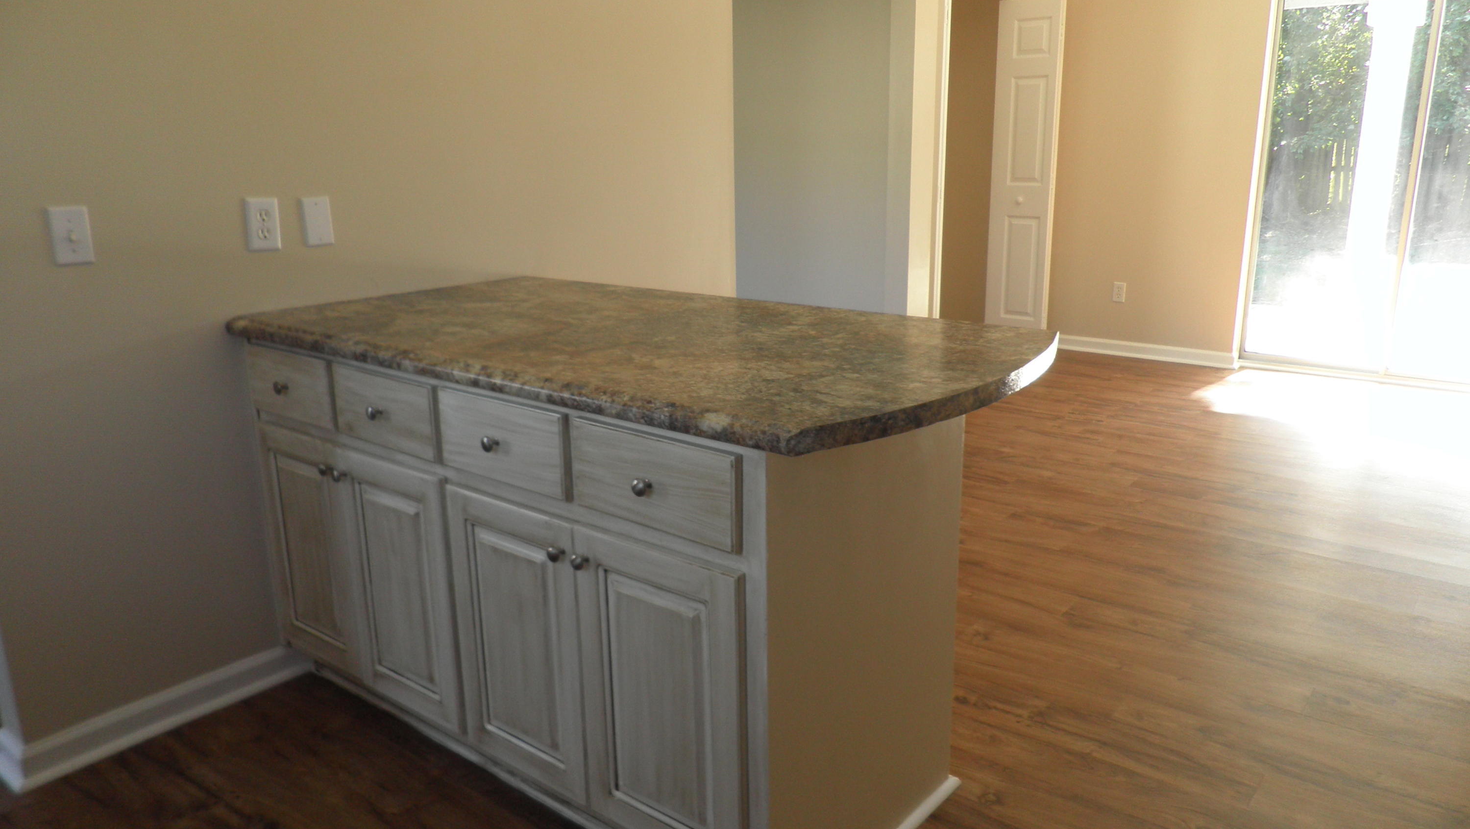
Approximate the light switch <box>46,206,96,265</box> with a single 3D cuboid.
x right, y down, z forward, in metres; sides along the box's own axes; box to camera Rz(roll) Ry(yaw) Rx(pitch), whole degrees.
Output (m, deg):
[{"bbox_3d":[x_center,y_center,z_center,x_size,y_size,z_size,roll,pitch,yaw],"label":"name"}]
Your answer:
[{"bbox_3d":[-1.323,-0.357,2.038,0.014,0.115,0.071,11,19,38],"label":"light switch"}]

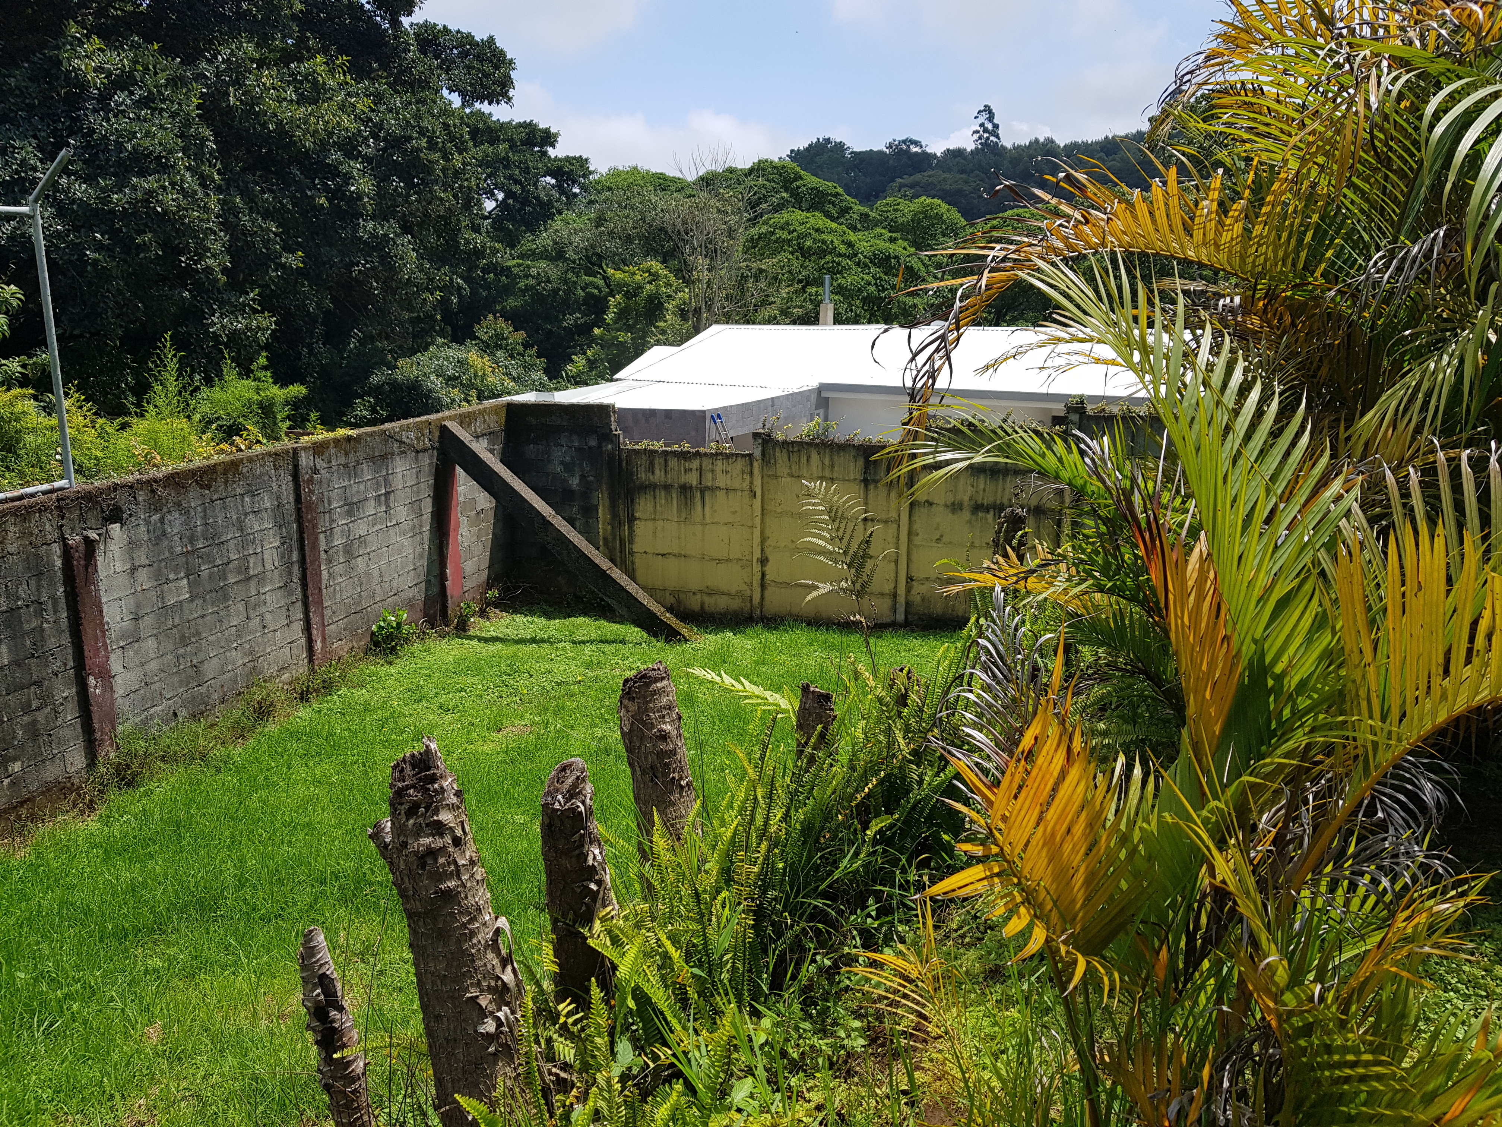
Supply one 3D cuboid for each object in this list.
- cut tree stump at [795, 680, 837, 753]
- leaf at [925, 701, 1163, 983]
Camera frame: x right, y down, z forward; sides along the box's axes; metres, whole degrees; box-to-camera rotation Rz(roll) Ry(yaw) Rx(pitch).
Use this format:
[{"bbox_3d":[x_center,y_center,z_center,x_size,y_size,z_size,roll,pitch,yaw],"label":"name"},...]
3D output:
[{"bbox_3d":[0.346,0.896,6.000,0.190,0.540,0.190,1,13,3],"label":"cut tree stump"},{"bbox_3d":[0.756,0.732,2.950,0.560,0.680,0.360,3,13,15],"label":"leaf"}]

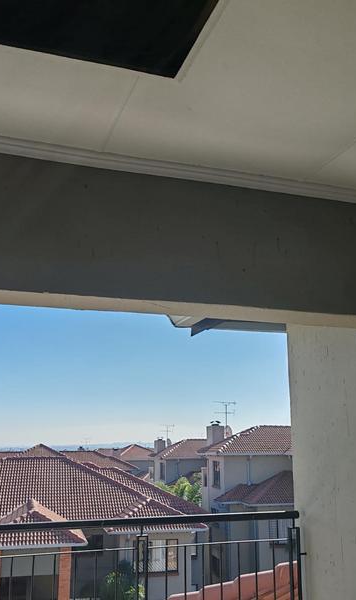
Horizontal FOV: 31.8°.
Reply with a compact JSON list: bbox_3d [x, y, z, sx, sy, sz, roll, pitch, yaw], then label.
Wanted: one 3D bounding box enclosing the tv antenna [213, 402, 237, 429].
[{"bbox_3d":[3.250,8.056,43.617,1.650,1.960,0.500,5,-14,-19],"label":"tv antenna"}]

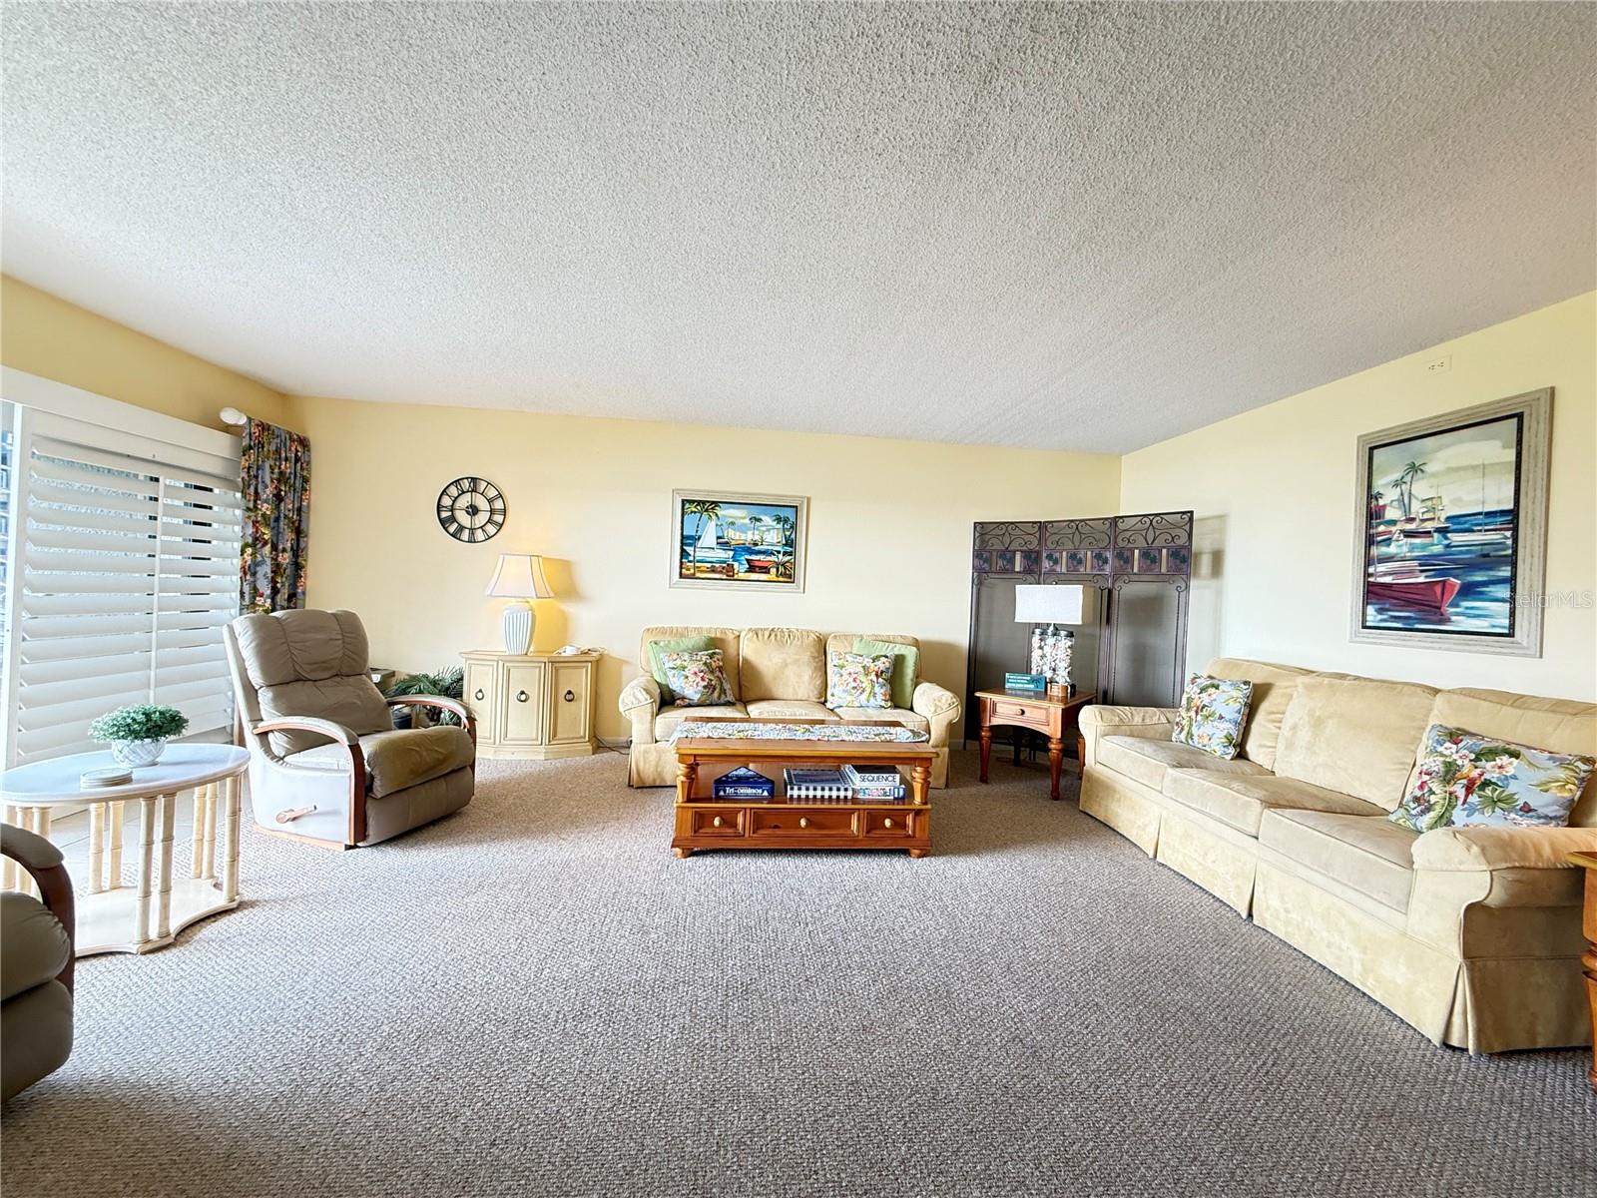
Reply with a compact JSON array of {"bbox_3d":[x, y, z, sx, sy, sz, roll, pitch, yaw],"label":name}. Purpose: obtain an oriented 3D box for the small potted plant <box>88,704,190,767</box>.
[{"bbox_3d":[-2.311,0.478,2.268,0.255,0.190,0.255,2,0,-6],"label":"small potted plant"}]

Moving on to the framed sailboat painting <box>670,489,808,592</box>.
[{"bbox_3d":[-0.447,-0.433,4.923,1.020,0.745,0.040,2,1,-5],"label":"framed sailboat painting"}]

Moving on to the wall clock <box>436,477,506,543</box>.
[{"bbox_3d":[-2.332,-0.633,4.623,0.471,0.471,0.040,2,0,-6],"label":"wall clock"}]

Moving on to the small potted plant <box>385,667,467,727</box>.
[{"bbox_3d":[-2.567,0.764,4.432,0.530,0.580,0.460,2,1,-5],"label":"small potted plant"}]

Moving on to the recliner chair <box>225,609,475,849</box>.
[{"bbox_3d":[-2.269,0.578,3.323,0.960,1.030,0.730,3,1,20],"label":"recliner chair"}]

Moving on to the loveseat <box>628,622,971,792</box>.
[{"bbox_3d":[-0.063,0.694,4.437,2.150,0.940,0.920,2,0,-6],"label":"loveseat"}]

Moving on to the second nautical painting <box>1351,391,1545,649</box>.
[{"bbox_3d":[2.864,-0.297,2.884,0.033,1.042,0.768,2,0,-6],"label":"second nautical painting"}]

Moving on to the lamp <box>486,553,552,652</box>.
[{"bbox_3d":[-1.937,0.041,4.508,0.350,0.700,0.340,2,1,-5],"label":"lamp"}]

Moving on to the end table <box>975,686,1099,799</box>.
[{"bbox_3d":[1.619,0.943,4.402,0.585,0.589,0.727,3,1,39],"label":"end table"}]

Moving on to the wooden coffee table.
[{"bbox_3d":[0.006,0.922,3.229,1.200,0.505,0.650,2,0,-6],"label":"wooden coffee table"}]

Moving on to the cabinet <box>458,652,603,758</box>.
[{"bbox_3d":[-1.896,0.740,4.590,0.970,0.700,0.450,2,1,-5],"label":"cabinet"}]

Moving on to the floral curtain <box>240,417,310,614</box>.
[{"bbox_3d":[-3.508,-0.058,4.307,0.130,2.130,0.560,2,1,-5],"label":"floral curtain"}]

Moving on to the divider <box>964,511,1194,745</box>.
[{"bbox_3d":[1.950,0.335,4.640,1.540,1.815,0.164,3,0,45],"label":"divider"}]

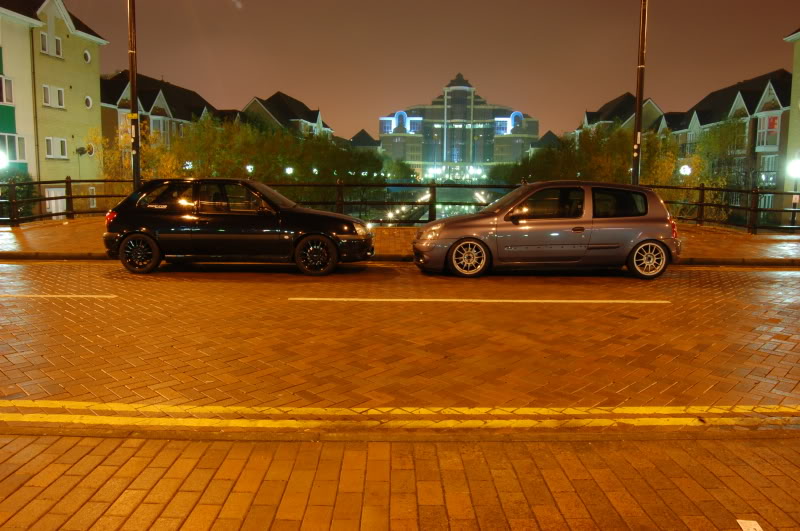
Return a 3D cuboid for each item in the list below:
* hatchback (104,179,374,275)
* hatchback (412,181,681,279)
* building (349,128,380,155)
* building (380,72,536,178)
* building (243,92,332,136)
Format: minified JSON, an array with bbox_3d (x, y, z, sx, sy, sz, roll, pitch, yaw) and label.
[{"bbox_3d":[-2.296,-0.621,8.966,3.820,1.320,1.635,1,8,0],"label":"hatchback"},{"bbox_3d":[2.137,-0.594,8.965,3.800,1.370,1.640,1,8,0],"label":"hatchback"},{"bbox_3d":[-8.796,-25.787,145.331,10.000,13.800,20.000,1,8,5],"label":"building"},{"bbox_3d":[24.673,-56.162,247.287,63.000,45.100,38.000,1,8,5],"label":"building"},{"bbox_3d":[-16.999,-17.003,84.466,10.500,13.900,22.000,1,8,5],"label":"building"}]

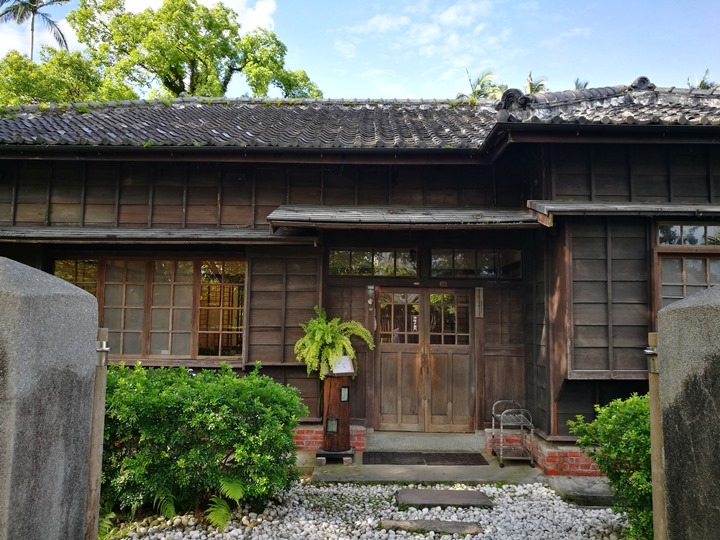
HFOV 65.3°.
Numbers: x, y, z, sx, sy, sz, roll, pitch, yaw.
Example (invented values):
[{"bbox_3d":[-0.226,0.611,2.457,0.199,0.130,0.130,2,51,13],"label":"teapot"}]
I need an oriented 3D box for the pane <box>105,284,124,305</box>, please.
[{"bbox_3d":[-3.028,0.309,6.923,0.231,0.269,0.025,1,-5,0],"label":"pane"}]

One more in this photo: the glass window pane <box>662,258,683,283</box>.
[{"bbox_3d":[3.453,0.010,6.208,0.229,0.280,0.020,1,-5,0],"label":"glass window pane"}]

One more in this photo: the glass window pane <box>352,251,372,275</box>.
[{"bbox_3d":[0.024,-0.086,7.066,0.254,0.312,0.025,1,-5,0],"label":"glass window pane"}]

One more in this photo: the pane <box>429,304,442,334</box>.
[{"bbox_3d":[0.968,0.623,7.154,0.166,0.371,0.020,1,-5,0],"label":"pane"}]

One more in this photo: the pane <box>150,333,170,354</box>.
[{"bbox_3d":[-2.517,0.928,7.101,0.254,0.279,0.030,0,-4,0],"label":"pane"}]

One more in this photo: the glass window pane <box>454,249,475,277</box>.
[{"bbox_3d":[1.334,-0.083,7.252,0.283,0.334,0.030,0,-4,0],"label":"glass window pane"}]

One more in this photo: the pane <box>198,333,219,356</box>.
[{"bbox_3d":[-1.910,0.941,7.097,0.254,0.304,0.030,0,-4,0],"label":"pane"}]

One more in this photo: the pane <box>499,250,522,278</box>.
[{"bbox_3d":[1.938,-0.070,7.247,0.309,0.360,0.030,0,-4,0],"label":"pane"}]

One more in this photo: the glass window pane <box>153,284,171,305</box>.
[{"bbox_3d":[-2.528,0.326,7.178,0.234,0.275,0.020,1,-5,1],"label":"glass window pane"}]

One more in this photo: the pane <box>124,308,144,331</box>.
[{"bbox_3d":[-2.876,0.633,7.155,0.246,0.282,0.020,1,-5,1],"label":"pane"}]

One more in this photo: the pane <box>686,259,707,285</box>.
[{"bbox_3d":[3.459,0.016,5.773,0.212,0.271,0.025,1,-5,0],"label":"pane"}]

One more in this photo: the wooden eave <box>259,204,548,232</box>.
[{"bbox_3d":[0.504,-0.642,6.785,3.090,0.440,0.950,0,-4,0],"label":"wooden eave"}]

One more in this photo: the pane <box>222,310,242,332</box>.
[{"bbox_3d":[-1.590,0.634,7.063,0.268,0.274,0.020,1,-5,0],"label":"pane"}]

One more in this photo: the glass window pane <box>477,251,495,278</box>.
[{"bbox_3d":[1.633,-0.070,7.211,0.249,0.342,0.020,1,-5,0],"label":"glass window pane"}]

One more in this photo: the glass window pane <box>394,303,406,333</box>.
[{"bbox_3d":[0.513,0.619,7.162,0.149,0.353,0.020,1,-5,1],"label":"glass window pane"}]

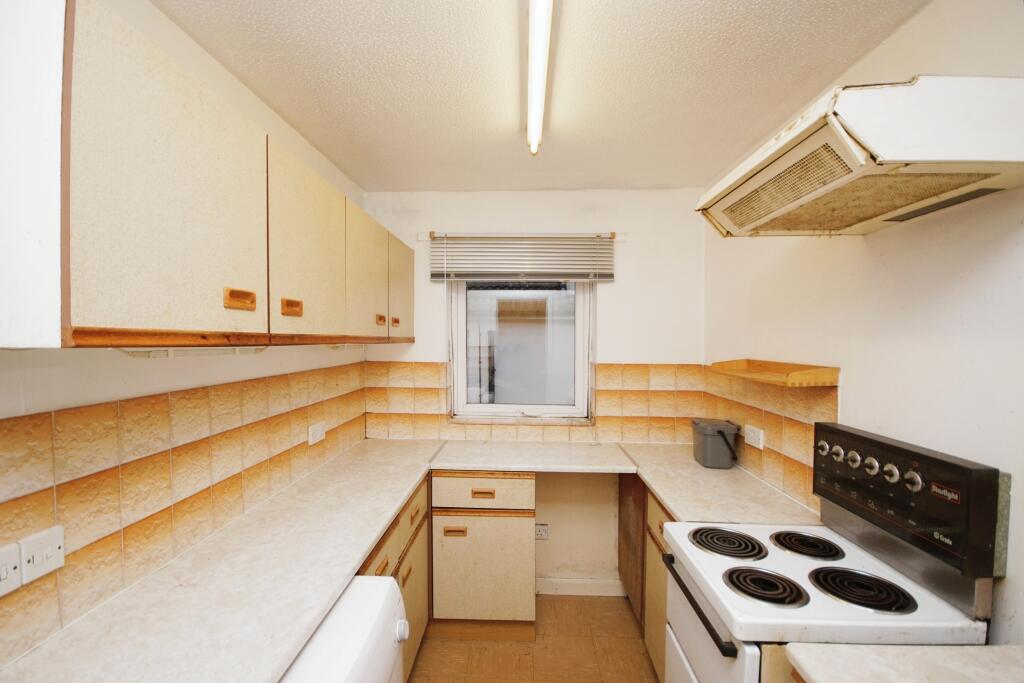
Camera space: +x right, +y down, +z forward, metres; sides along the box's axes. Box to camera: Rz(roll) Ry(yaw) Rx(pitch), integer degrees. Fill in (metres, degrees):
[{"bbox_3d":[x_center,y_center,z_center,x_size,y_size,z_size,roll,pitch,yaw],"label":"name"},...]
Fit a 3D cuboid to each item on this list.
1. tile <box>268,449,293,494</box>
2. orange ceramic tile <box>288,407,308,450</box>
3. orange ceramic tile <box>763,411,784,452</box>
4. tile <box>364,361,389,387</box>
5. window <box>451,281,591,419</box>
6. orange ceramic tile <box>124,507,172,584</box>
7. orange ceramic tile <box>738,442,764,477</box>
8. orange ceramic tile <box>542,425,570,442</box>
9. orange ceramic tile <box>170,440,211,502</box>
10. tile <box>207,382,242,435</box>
[{"bbox_3d":[-0.904,0.514,1.656,0.010,0.147,0.150,0,0,2],"label":"tile"},{"bbox_3d":[-0.899,0.358,1.793,0.010,0.150,0.145,0,1,3],"label":"orange ceramic tile"},{"bbox_3d":[1.062,0.367,1.733,0.010,0.150,0.150,0,1,2],"label":"orange ceramic tile"},{"bbox_3d":[-0.803,0.198,2.552,0.138,0.152,0.010,0,1,3],"label":"tile"},{"bbox_3d":[0.054,-0.005,2.565,0.840,0.940,0.070,0,1,2],"label":"window"},{"bbox_3d":[-0.922,0.513,1.082,0.010,0.147,0.150,0,0,2],"label":"orange ceramic tile"},{"bbox_3d":[1.095,0.527,1.910,0.010,0.148,0.149,0,1,3],"label":"orange ceramic tile"},{"bbox_3d":[0.263,0.542,2.502,0.148,0.095,0.010,0,1,3],"label":"orange ceramic tile"},{"bbox_3d":[-0.925,0.366,1.227,0.010,0.150,0.145,0,1,3],"label":"orange ceramic tile"},{"bbox_3d":[-0.899,0.211,1.341,0.010,0.150,0.150,0,1,2],"label":"tile"}]

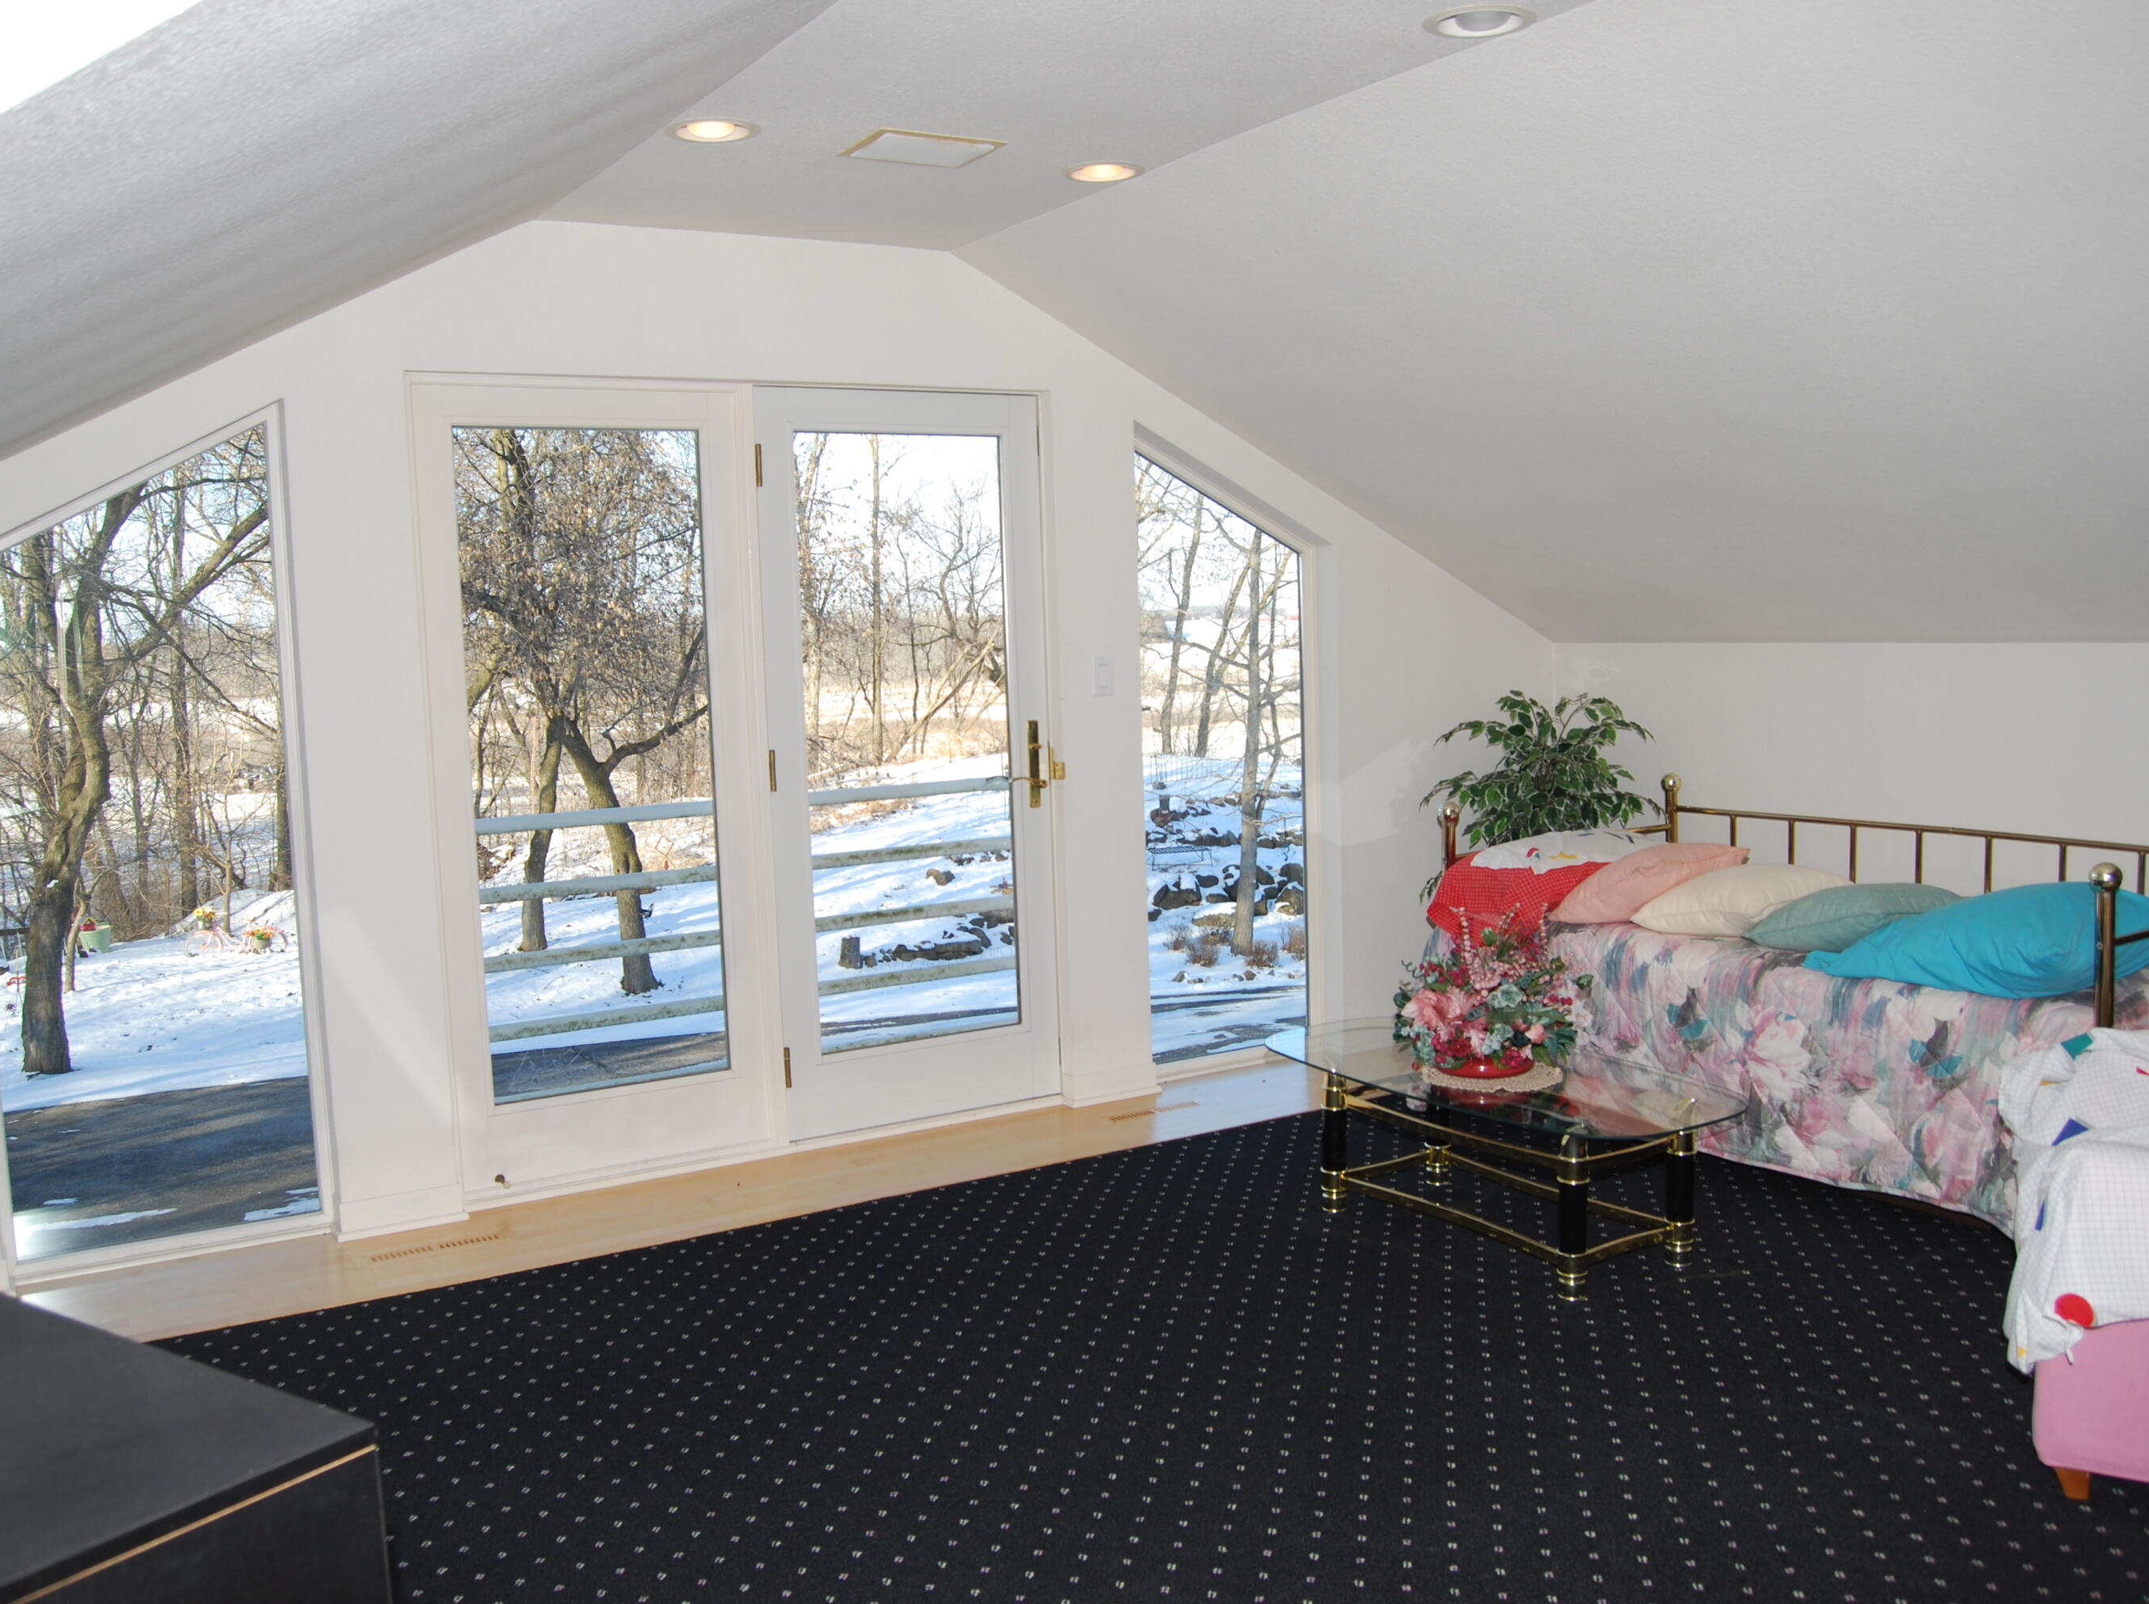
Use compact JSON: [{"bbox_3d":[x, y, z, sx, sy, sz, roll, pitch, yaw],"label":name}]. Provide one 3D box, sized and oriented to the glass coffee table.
[{"bbox_3d":[0.986,0.821,4.284,0.615,0.395,1.220,-6,7,-31],"label":"glass coffee table"}]

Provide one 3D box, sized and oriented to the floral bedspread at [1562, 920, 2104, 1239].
[{"bbox_3d":[2.051,0.604,4.839,0.940,0.580,1.900,-6,7,-31],"label":"floral bedspread"}]

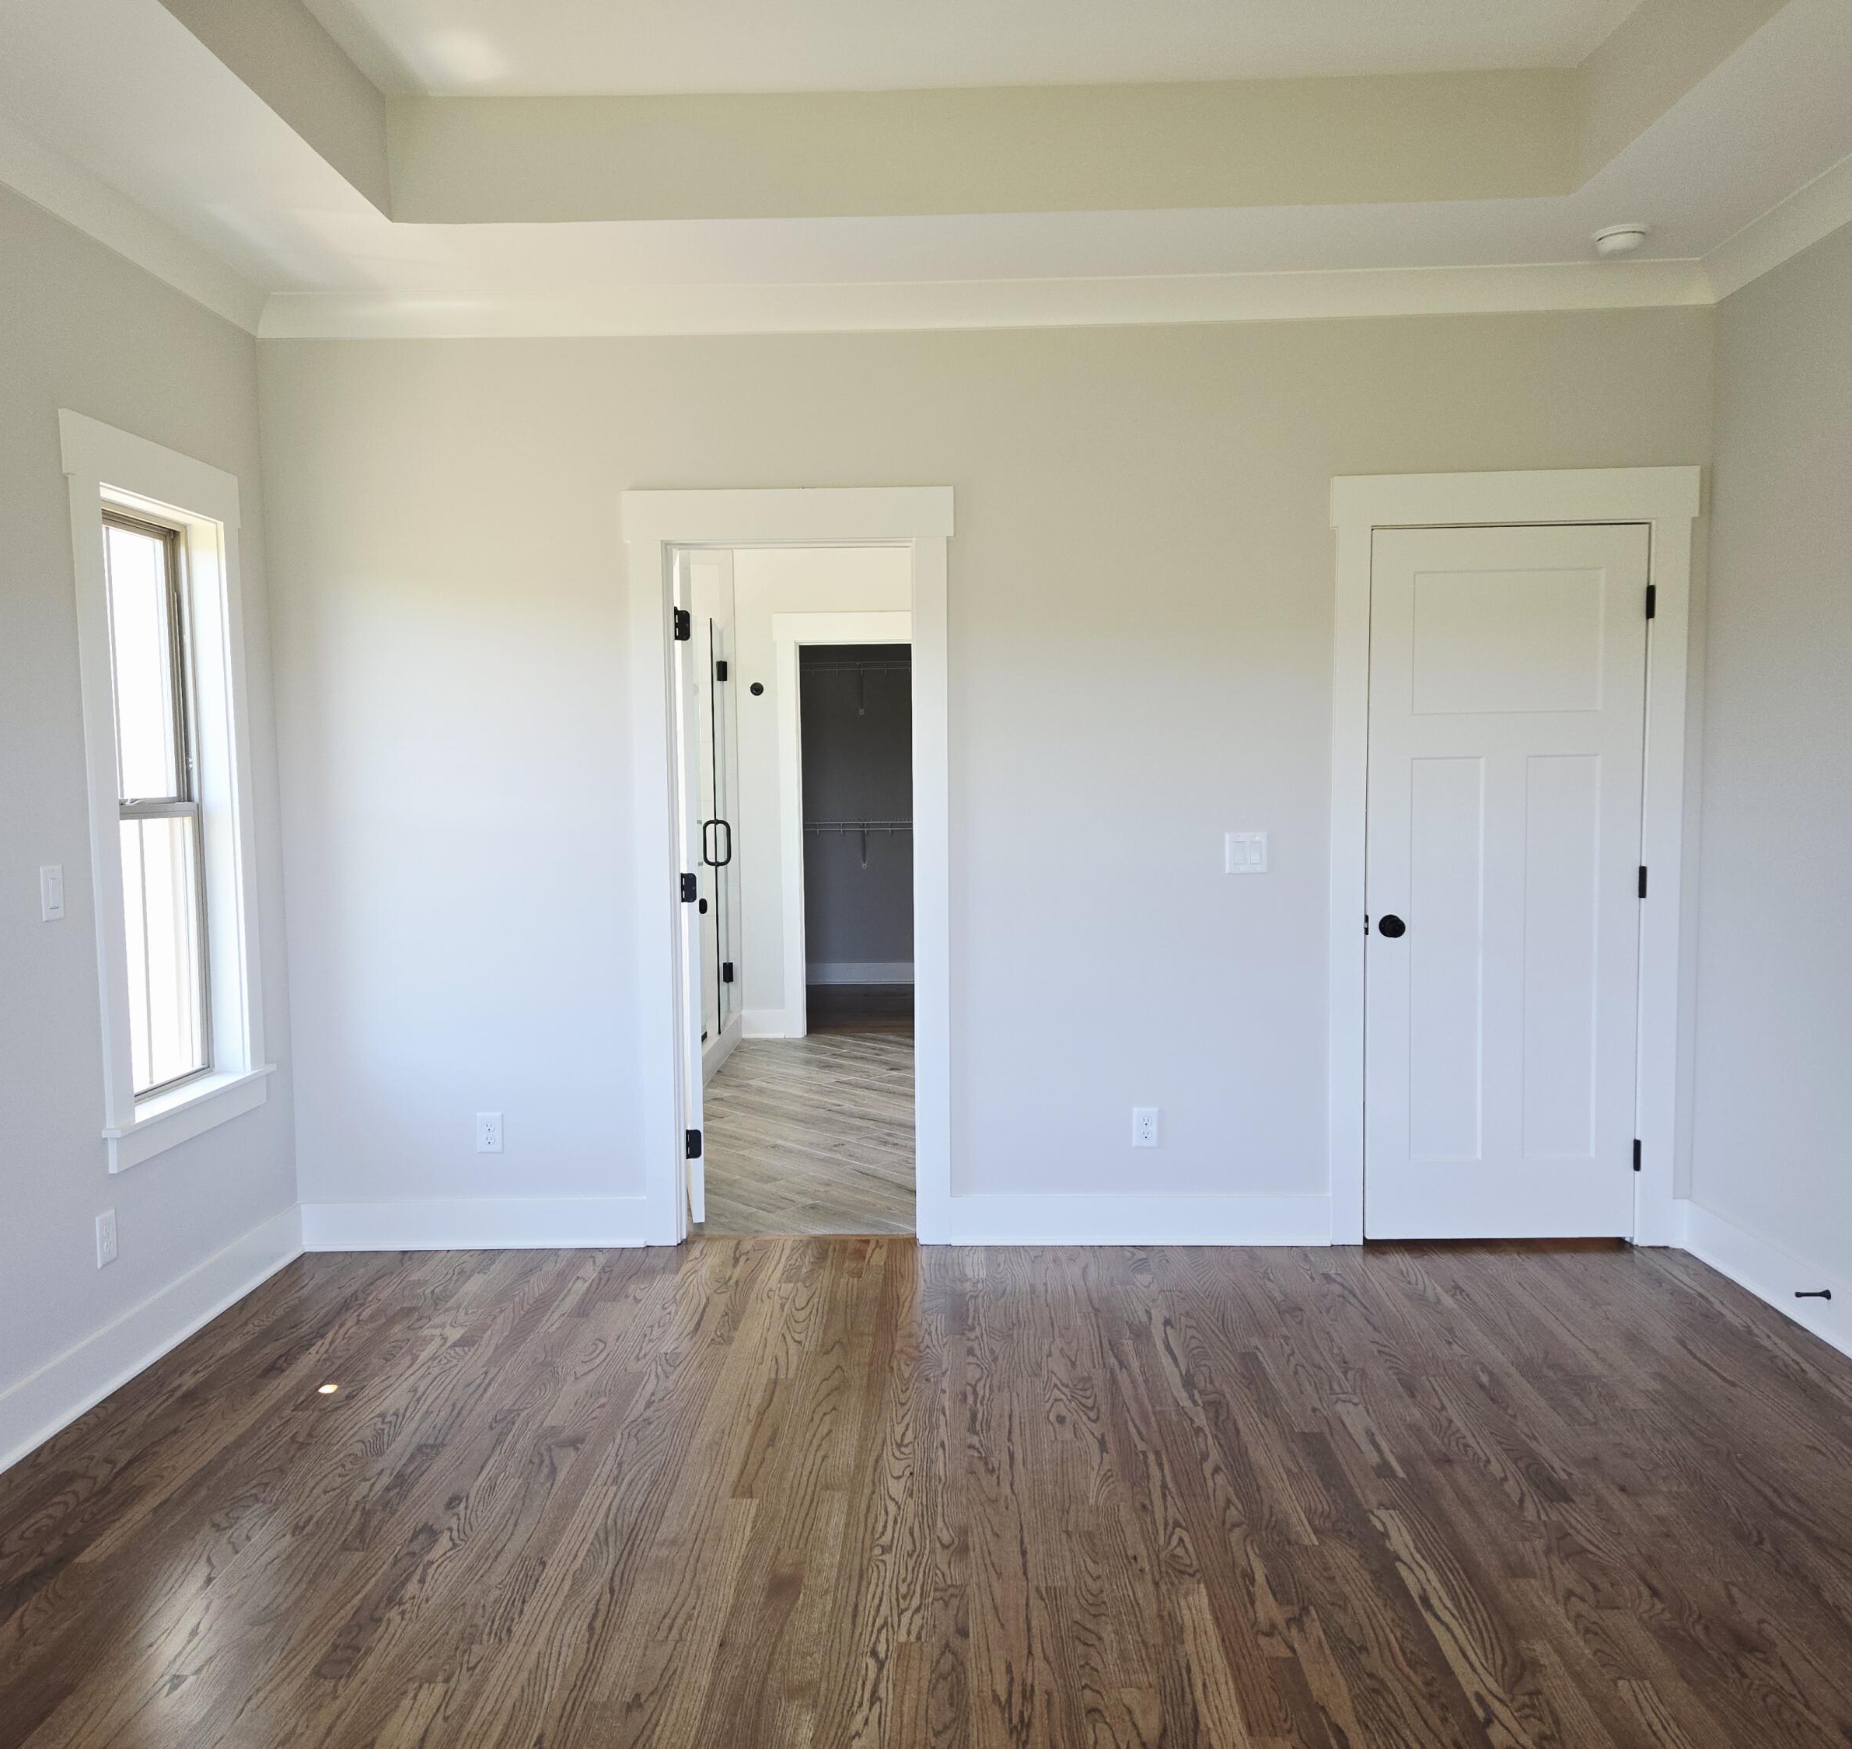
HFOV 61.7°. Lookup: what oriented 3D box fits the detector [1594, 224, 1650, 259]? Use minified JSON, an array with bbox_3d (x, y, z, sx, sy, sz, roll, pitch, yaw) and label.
[{"bbox_3d":[1.792,-1.624,3.989,0.141,0.051,0.141,-1,4,2],"label":"detector"}]

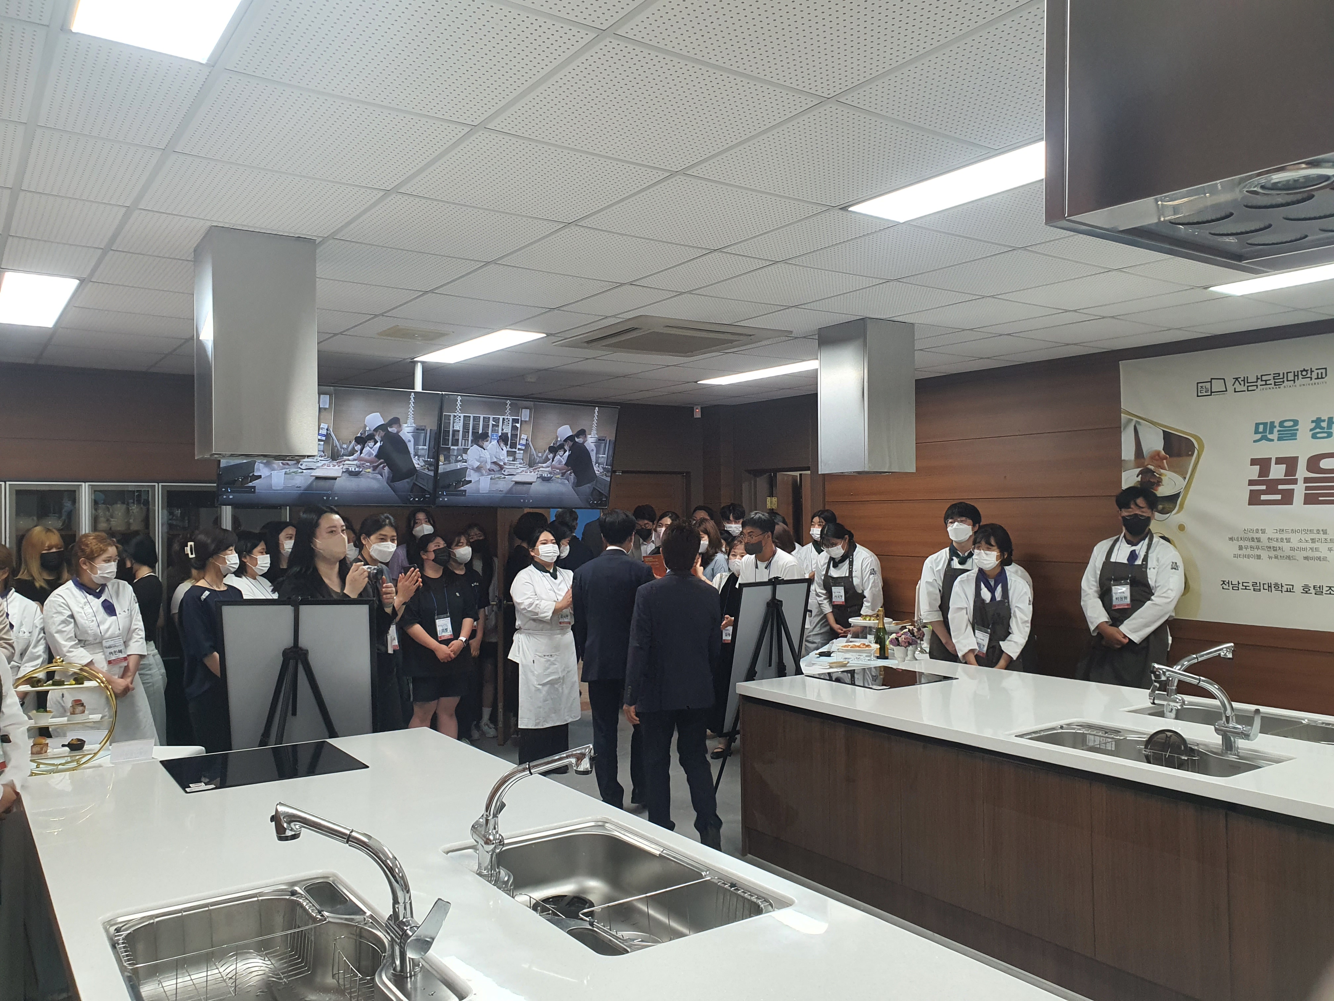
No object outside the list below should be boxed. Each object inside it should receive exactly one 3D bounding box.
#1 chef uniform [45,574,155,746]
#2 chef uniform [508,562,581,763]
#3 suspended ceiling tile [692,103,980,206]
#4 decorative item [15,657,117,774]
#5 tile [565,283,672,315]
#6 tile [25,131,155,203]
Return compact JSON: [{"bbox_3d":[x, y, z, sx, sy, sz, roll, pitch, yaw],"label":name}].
[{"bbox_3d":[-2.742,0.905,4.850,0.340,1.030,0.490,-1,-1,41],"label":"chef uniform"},{"bbox_3d":[-0.819,1.077,6.700,0.480,1.380,0.360,0,-1,-34],"label":"chef uniform"},{"bbox_3d":[0.448,-0.920,2.694,0.590,0.020,0.590,0,-1,-35],"label":"suspended ceiling tile"},{"bbox_3d":[-2.115,0.736,3.475,0.370,0.390,0.150,0,-1,-35],"label":"decorative item"},{"bbox_3d":[-0.208,-0.889,4.450,0.290,0.020,0.590,0,-1,-35],"label":"tile"},{"bbox_3d":[-1.585,-0.907,2.757,0.300,0.020,0.600,0,0,-36],"label":"tile"}]

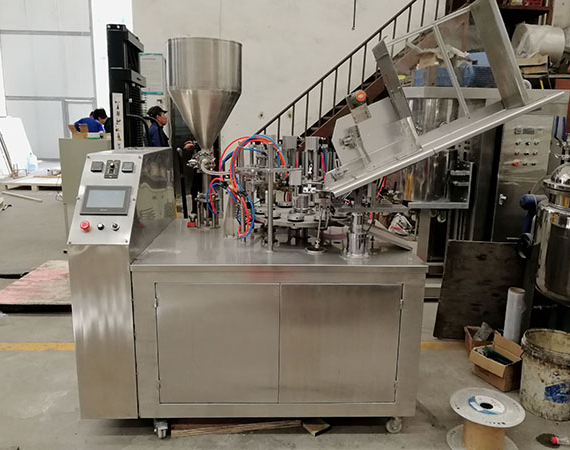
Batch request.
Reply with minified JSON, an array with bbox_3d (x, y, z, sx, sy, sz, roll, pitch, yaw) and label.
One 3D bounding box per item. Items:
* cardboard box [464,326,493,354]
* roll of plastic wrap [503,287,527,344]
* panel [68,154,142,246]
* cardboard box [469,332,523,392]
[{"bbox_3d":[1.306,0.783,3.041,0.220,0.140,0.200,3,11,8],"label":"cardboard box"},{"bbox_3d":[1.465,0.639,2.982,0.104,0.450,0.104,1,11,0],"label":"roll of plastic wrap"},{"bbox_3d":[-0.786,-0.124,2.067,0.257,0.460,0.040,1,-27,-2],"label":"panel"},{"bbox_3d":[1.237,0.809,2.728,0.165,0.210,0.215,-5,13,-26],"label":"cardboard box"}]

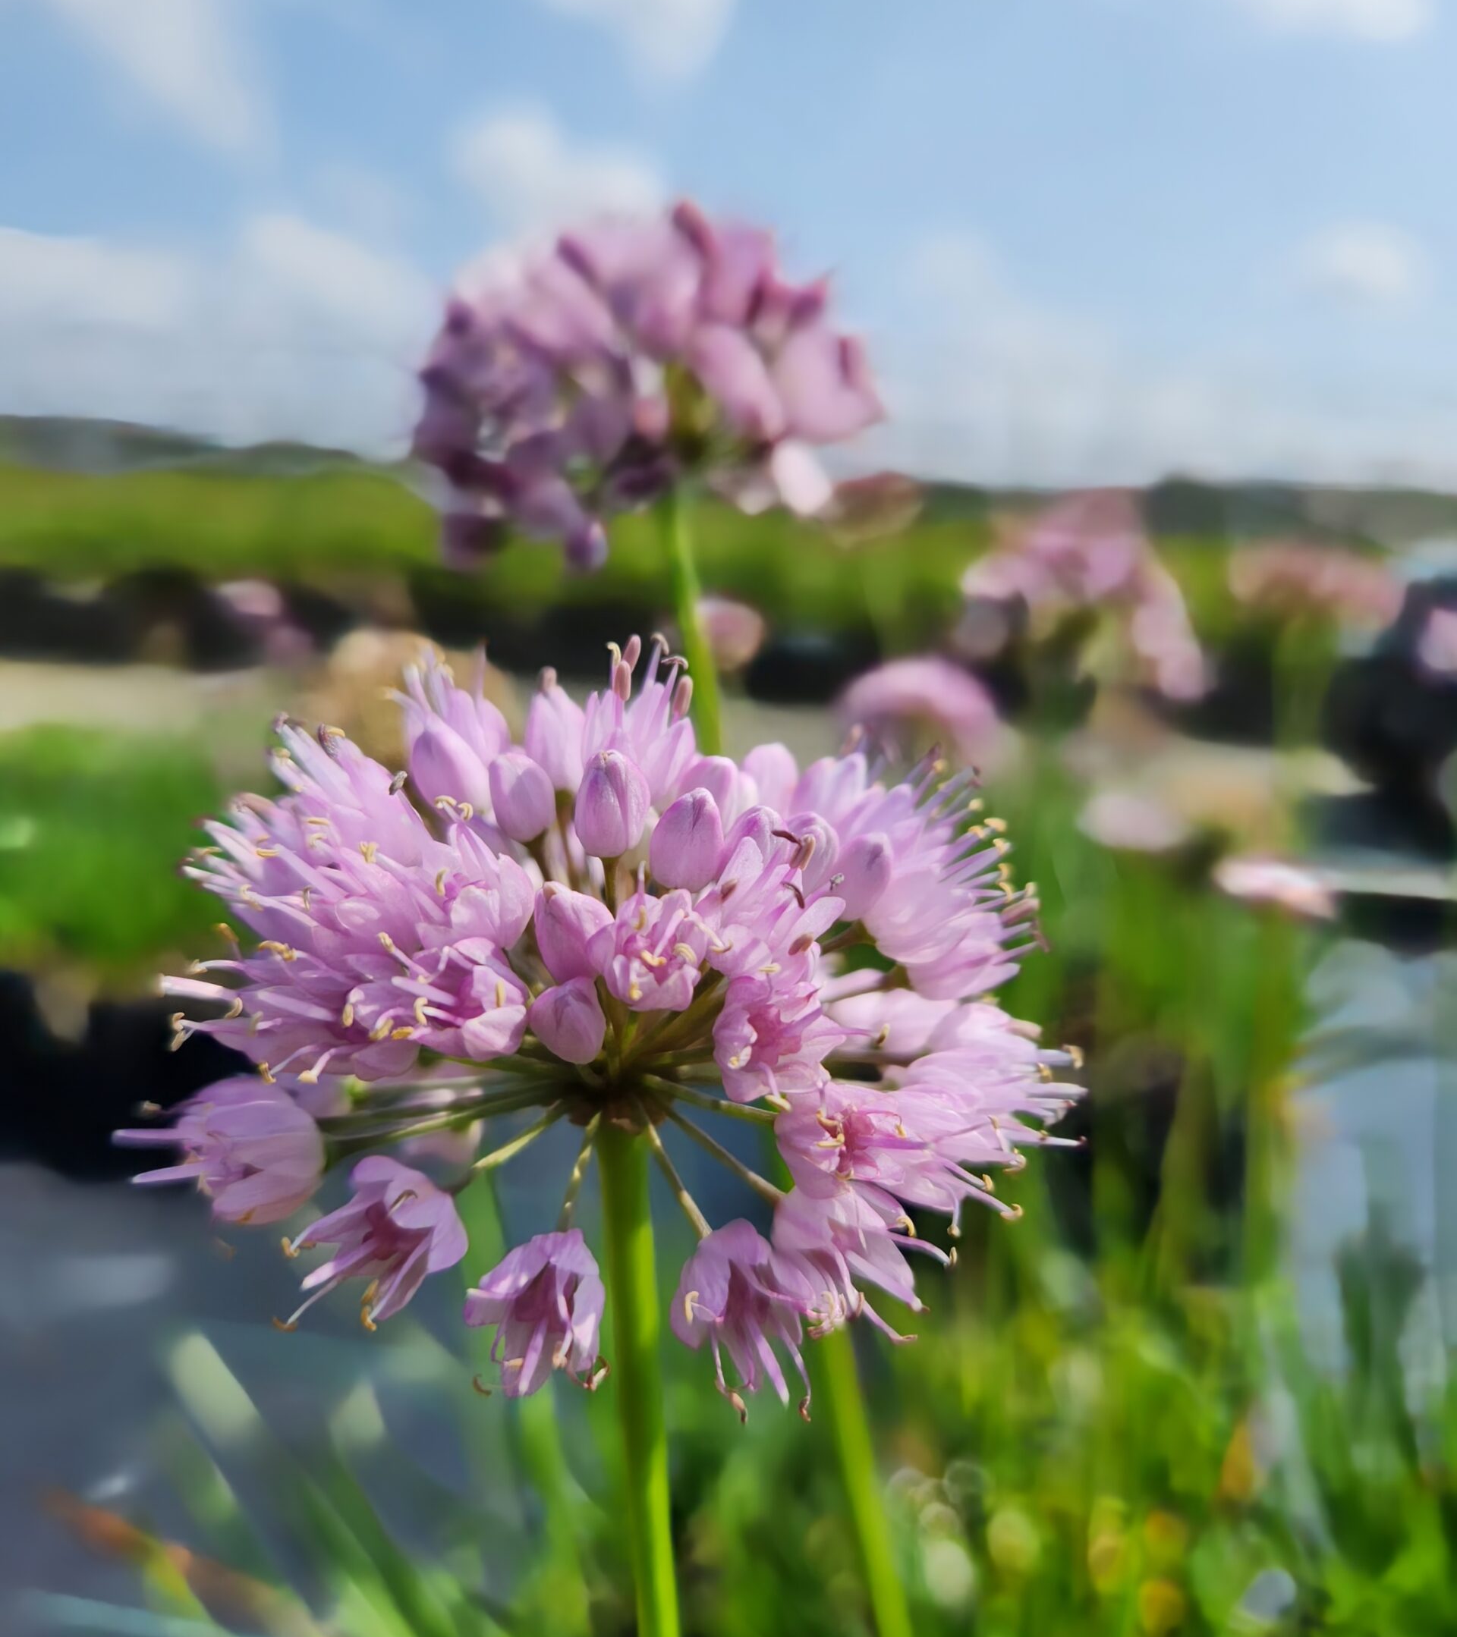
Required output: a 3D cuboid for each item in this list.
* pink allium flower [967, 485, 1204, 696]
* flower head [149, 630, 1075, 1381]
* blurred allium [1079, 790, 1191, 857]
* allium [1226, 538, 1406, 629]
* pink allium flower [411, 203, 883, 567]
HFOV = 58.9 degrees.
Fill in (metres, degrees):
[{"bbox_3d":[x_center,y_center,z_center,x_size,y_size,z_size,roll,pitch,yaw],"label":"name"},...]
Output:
[{"bbox_3d":[0.077,-0.049,0.284,0.052,0.046,0.052,-1,15,0],"label":"pink allium flower"},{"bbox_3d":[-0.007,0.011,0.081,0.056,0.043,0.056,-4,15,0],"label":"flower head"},{"bbox_3d":[0.159,0.001,0.506,0.042,0.024,0.042,-1,15,0],"label":"blurred allium"},{"bbox_3d":[0.178,-0.071,0.393,0.048,0.027,0.048,-1,15,0],"label":"allium"},{"bbox_3d":[-0.008,-0.044,0.133,0.048,0.035,0.048,-8,15,0],"label":"pink allium flower"}]

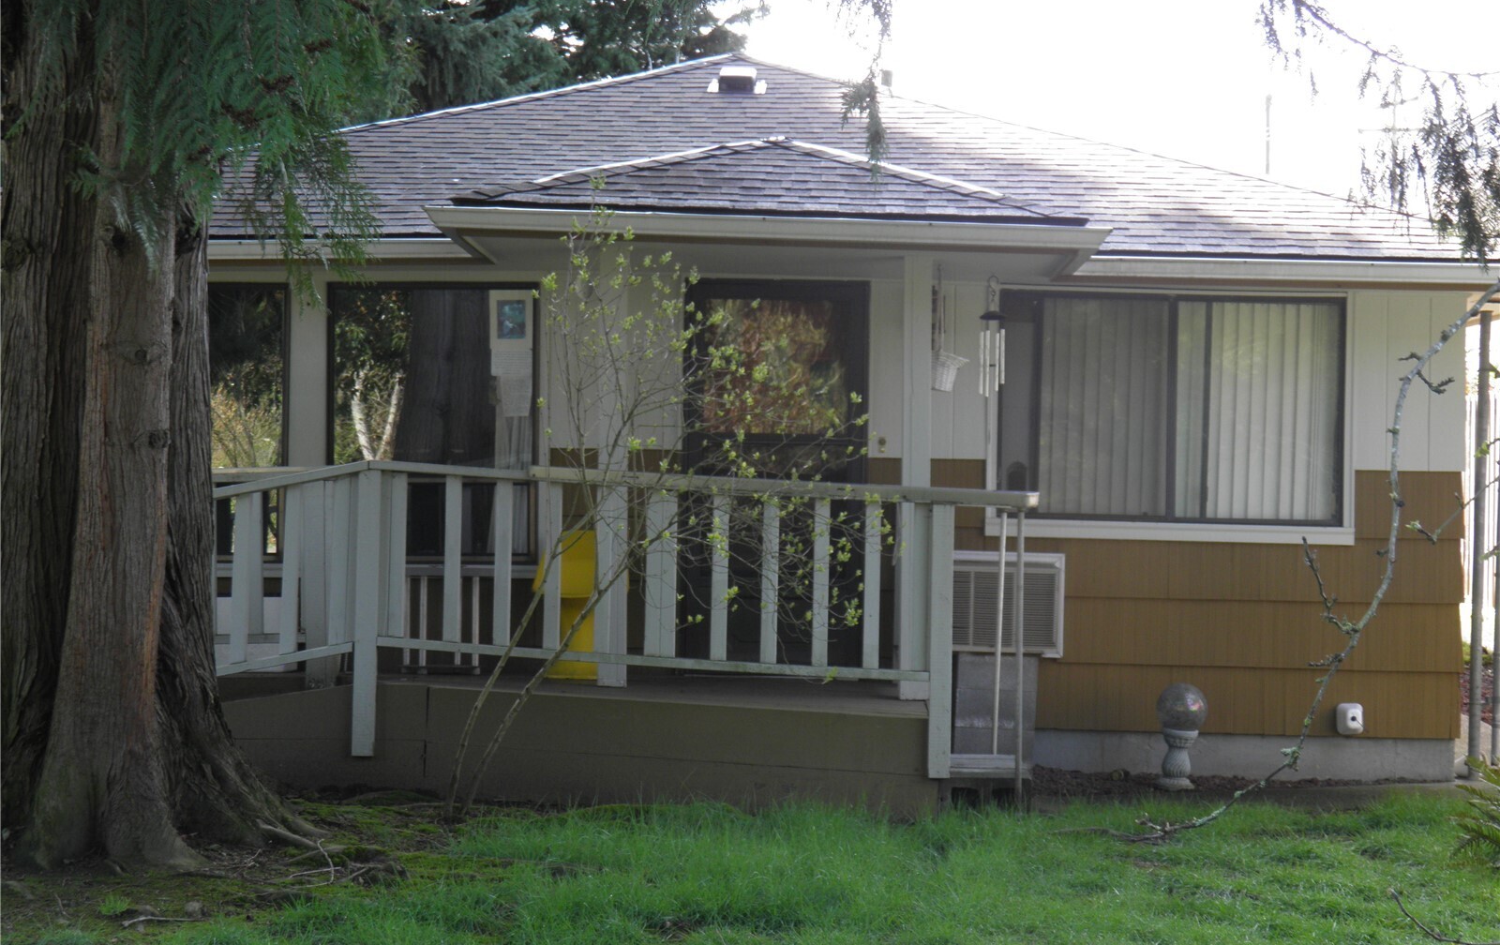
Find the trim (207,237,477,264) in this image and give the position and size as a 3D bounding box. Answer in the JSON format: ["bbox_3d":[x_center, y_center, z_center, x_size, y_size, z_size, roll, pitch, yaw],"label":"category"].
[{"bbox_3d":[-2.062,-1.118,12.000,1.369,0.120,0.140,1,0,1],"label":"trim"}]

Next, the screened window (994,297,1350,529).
[{"bbox_3d":[2.183,-0.334,12.350,1.804,1.172,0.100,1,0,1],"label":"screened window"}]

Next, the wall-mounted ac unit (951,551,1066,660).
[{"bbox_3d":[1.299,0.672,12.150,0.640,0.541,0.380,1,0,1],"label":"wall-mounted ac unit"}]

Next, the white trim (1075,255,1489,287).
[{"bbox_3d":[2.688,-1.014,11.950,2.115,0.120,0.140,1,0,1],"label":"white trim"}]

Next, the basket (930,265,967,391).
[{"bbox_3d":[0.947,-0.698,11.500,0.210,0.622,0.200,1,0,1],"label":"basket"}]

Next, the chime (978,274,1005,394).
[{"bbox_3d":[1.175,-0.662,11.600,0.130,0.588,0.130,1,0,1],"label":"chime"}]

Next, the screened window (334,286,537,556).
[{"bbox_3d":[-1.649,-0.268,12.400,1.067,1.408,0.100,1,0,1],"label":"screened window"}]

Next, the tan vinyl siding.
[{"bbox_3d":[2.283,0.664,12.330,2.807,1.401,0.100,1,0,1],"label":"tan vinyl siding"}]

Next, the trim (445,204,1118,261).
[{"bbox_3d":[0.090,-1.122,11.050,3.175,0.130,0.150,1,0,1],"label":"trim"}]

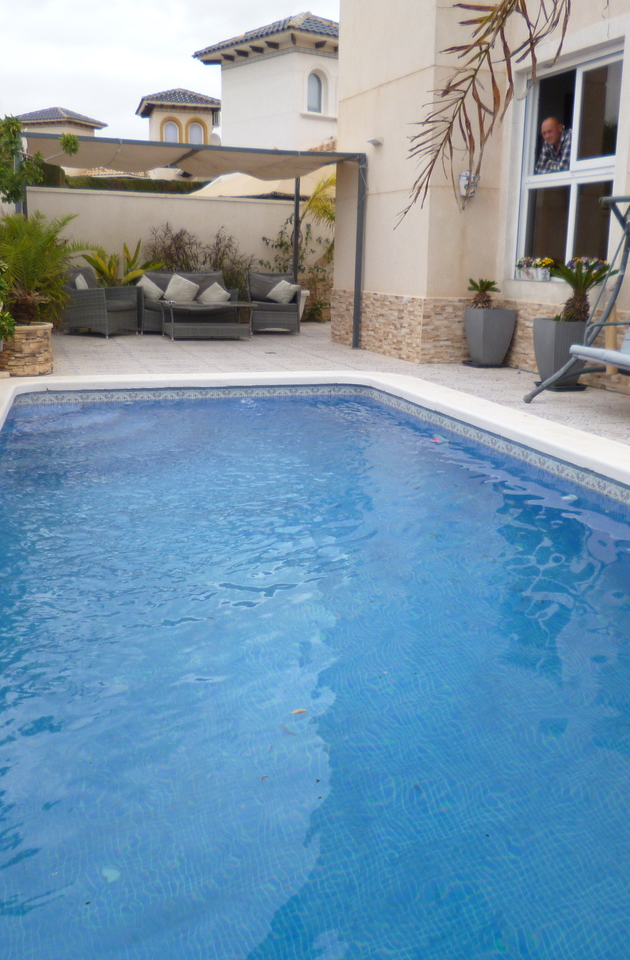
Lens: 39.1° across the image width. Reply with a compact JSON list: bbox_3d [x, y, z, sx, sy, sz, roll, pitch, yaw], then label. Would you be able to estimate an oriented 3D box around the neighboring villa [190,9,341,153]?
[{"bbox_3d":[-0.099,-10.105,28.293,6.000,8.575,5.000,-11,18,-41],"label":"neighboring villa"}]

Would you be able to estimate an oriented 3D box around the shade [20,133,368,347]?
[{"bbox_3d":[-1.740,-3.007,11.630,3.986,2.302,3.067,-3,14,-17],"label":"shade"}]

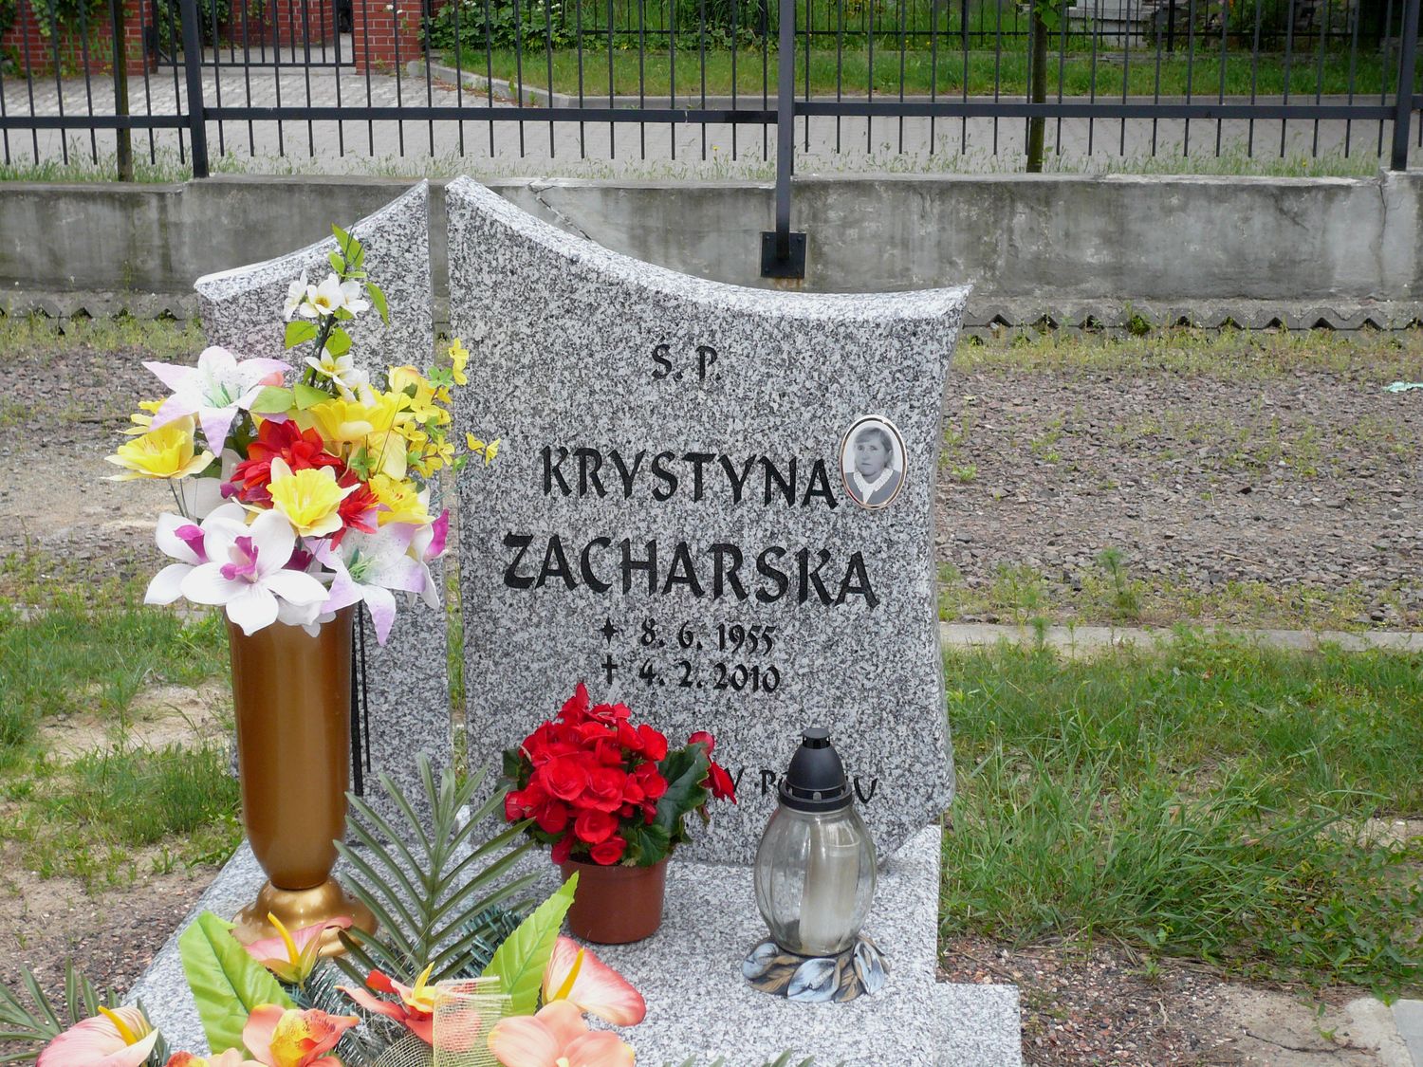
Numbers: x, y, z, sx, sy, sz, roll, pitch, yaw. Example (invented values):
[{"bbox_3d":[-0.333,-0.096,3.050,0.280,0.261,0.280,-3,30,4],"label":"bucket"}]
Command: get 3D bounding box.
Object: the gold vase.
[{"bbox_3d":[-0.449,0.250,2.391,0.163,0.385,0.163,2,17,6],"label":"gold vase"}]

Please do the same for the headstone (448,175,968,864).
[{"bbox_3d":[-0.001,-0.003,2.533,0.577,0.787,0.085,3,17,10],"label":"headstone"}]

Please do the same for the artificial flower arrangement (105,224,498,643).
[{"bbox_3d":[-0.424,-0.115,2.259,0.417,0.401,0.300,2,17,6],"label":"artificial flower arrangement"}]

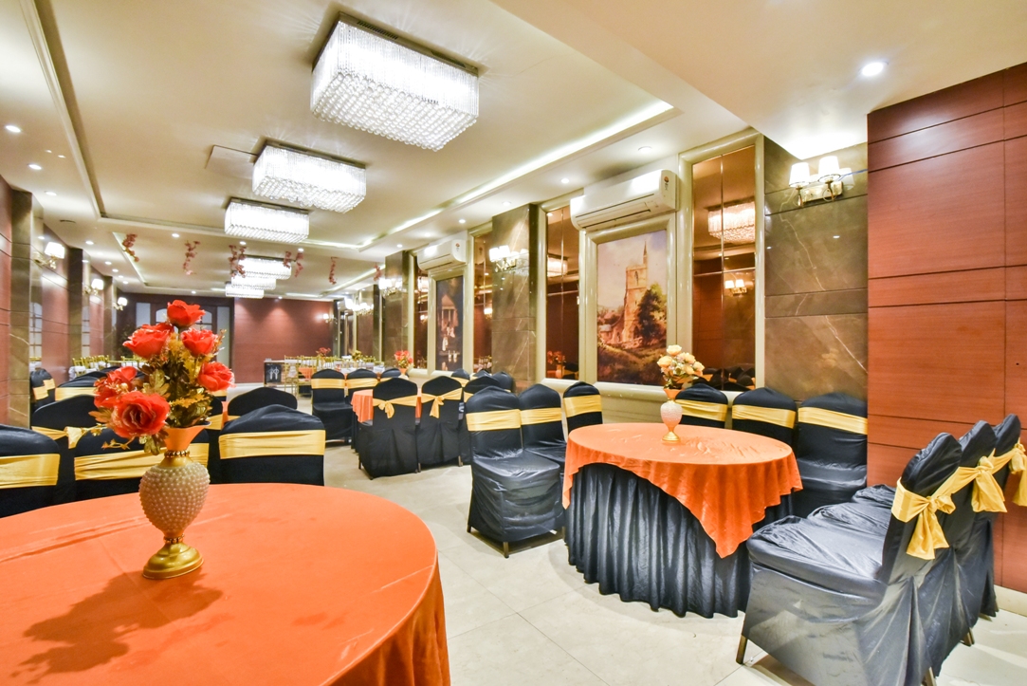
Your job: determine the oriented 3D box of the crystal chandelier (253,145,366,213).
[{"bbox_3d":[-2.082,-1.677,4.677,0.917,0.328,0.610,0,0,-39],"label":"crystal chandelier"}]

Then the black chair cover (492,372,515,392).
[{"bbox_3d":[-0.339,0.815,5.339,0.560,0.950,0.460,0,0,-39],"label":"black chair cover"}]

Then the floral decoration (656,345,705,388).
[{"bbox_3d":[0.960,0.143,2.642,0.275,0.250,0.265,0,0,20],"label":"floral decoration"}]

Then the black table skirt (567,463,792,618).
[{"bbox_3d":[0.957,0.935,2.726,1.250,0.690,1.250,0,0,0],"label":"black table skirt"}]

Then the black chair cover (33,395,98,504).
[{"bbox_3d":[-2.720,0.799,2.980,0.460,0.950,0.560,0,0,-35],"label":"black chair cover"}]

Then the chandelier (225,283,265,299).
[{"bbox_3d":[-8.260,-1.655,14.050,0.917,0.328,0.610,0,0,-35],"label":"chandelier"}]

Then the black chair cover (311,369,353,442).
[{"bbox_3d":[-2.360,0.828,5.924,0.450,0.950,0.550,0,-1,-35],"label":"black chair cover"}]

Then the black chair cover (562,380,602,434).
[{"bbox_3d":[0.699,0.787,3.496,0.457,0.953,0.559,0,0,-39],"label":"black chair cover"}]

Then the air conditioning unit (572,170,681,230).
[{"bbox_3d":[1.010,-1.324,4.355,0.236,0.305,1.057,0,0,-39],"label":"air conditioning unit"}]

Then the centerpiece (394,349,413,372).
[{"bbox_3d":[-1.312,0.219,5.461,0.250,0.265,0.240,0,0,-14],"label":"centerpiece"}]

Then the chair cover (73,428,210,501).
[{"bbox_3d":[-1.550,0.791,1.860,0.470,0.950,0.560,0,0,-29],"label":"chair cover"}]

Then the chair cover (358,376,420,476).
[{"bbox_3d":[-1.283,0.819,4.654,0.450,0.950,0.550,0,0,-30],"label":"chair cover"}]

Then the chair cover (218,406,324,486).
[{"bbox_3d":[-1.180,0.794,2.140,0.480,0.950,0.550,0,0,-16],"label":"chair cover"}]

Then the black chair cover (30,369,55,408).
[{"bbox_3d":[-5.170,0.824,5.294,0.550,0.950,0.450,0,0,-33],"label":"black chair cover"}]

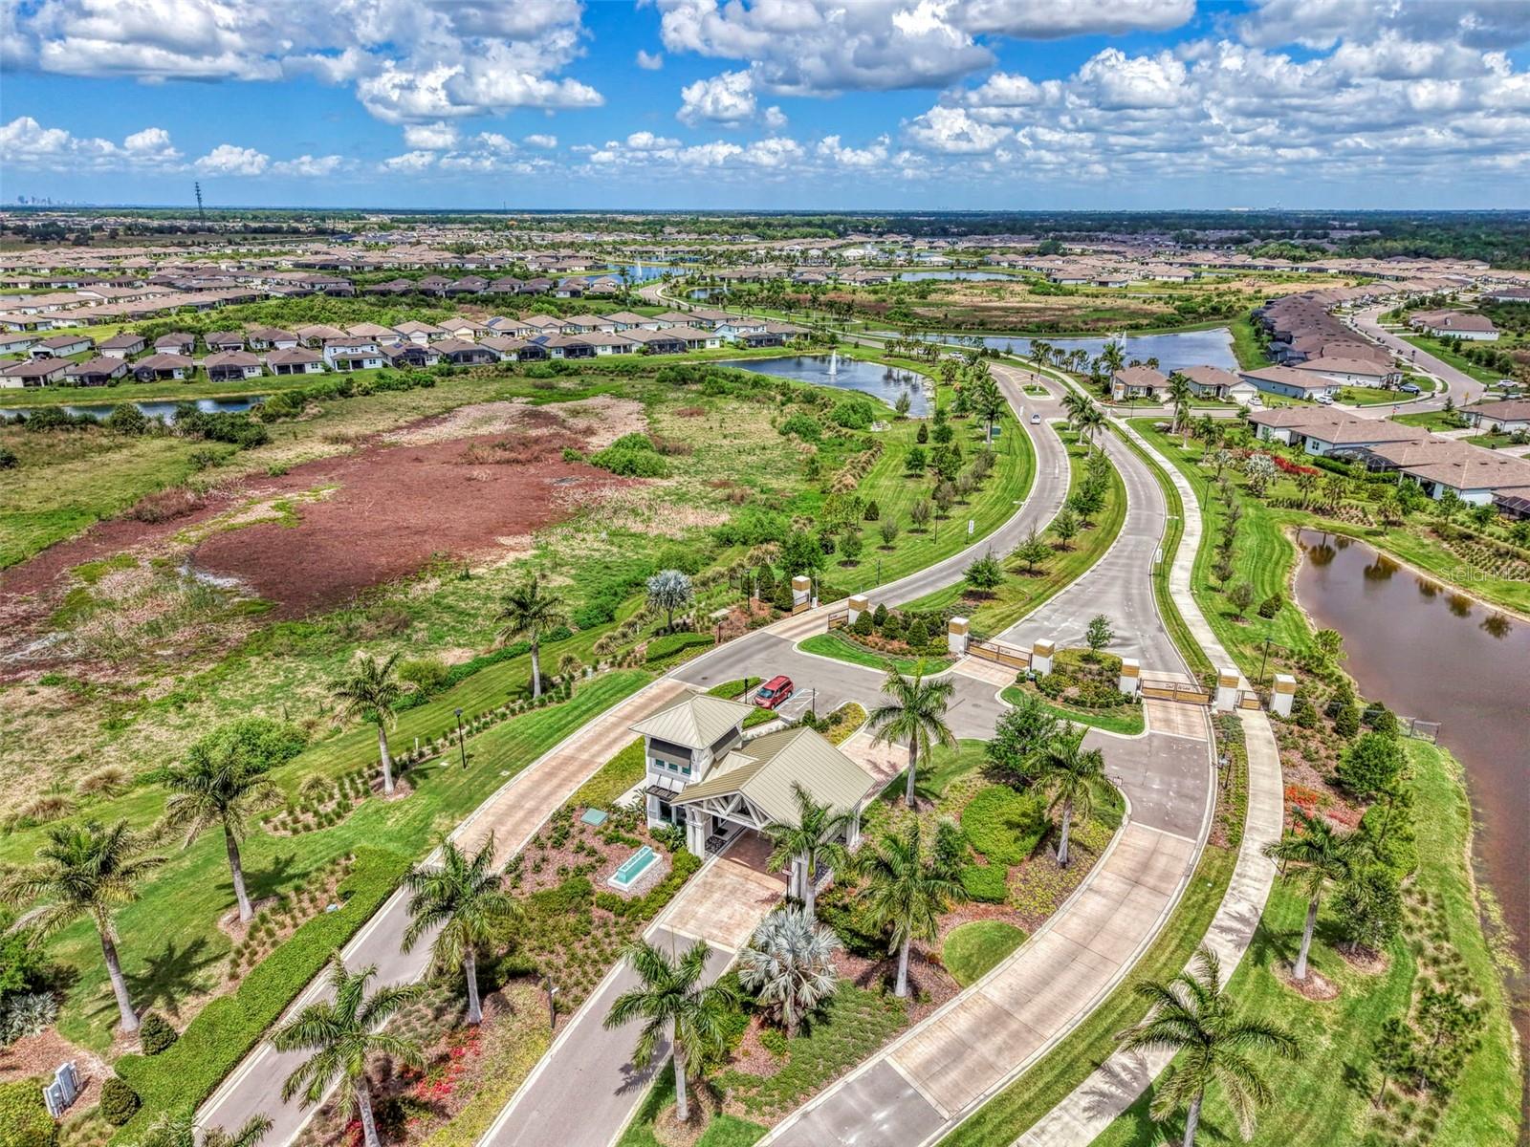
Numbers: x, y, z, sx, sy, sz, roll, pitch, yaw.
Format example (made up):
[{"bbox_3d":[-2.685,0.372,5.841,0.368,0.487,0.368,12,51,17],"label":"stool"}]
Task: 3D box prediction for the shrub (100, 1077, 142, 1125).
[{"bbox_3d":[-32.180,26.491,53.063,1.850,2.200,1.850,0,19,0],"label":"shrub"}]

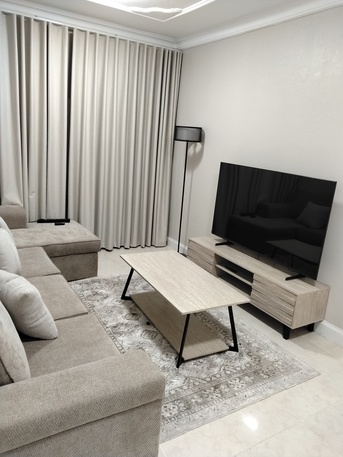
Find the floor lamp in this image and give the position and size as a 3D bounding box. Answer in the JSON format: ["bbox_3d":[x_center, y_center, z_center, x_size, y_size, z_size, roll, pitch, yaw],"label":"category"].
[{"bbox_3d":[0.161,-0.420,4.564,0.320,1.695,0.320,4,15,-1],"label":"floor lamp"}]

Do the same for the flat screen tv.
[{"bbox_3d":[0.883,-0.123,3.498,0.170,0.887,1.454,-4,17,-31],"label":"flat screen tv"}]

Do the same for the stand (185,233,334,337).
[{"bbox_3d":[0.765,0.524,3.651,0.404,0.440,1.582,-4,17,-31],"label":"stand"}]

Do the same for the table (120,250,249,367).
[{"bbox_3d":[0.038,0.612,3.072,0.583,0.452,1.196,-3,17,-28],"label":"table"}]

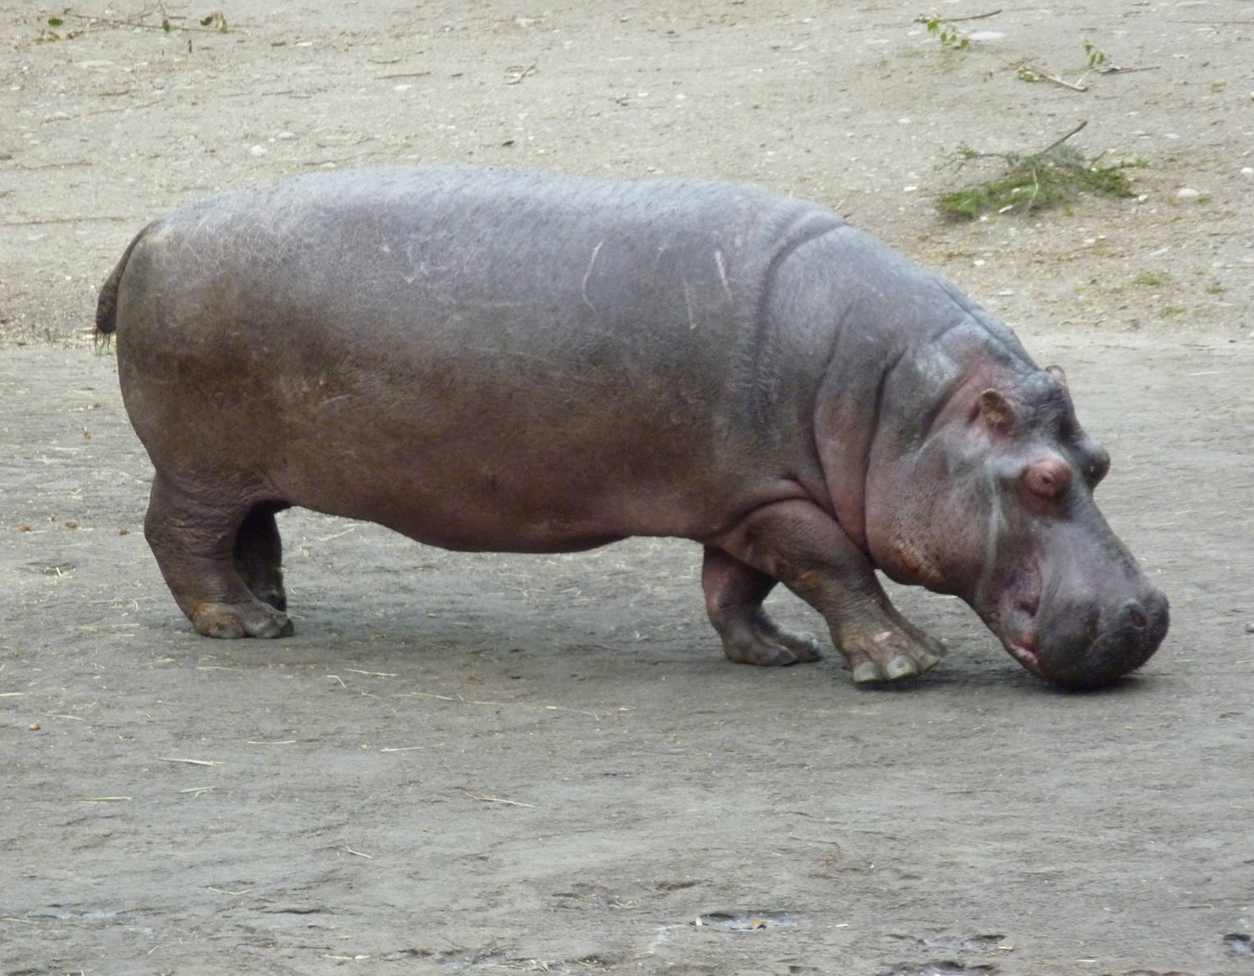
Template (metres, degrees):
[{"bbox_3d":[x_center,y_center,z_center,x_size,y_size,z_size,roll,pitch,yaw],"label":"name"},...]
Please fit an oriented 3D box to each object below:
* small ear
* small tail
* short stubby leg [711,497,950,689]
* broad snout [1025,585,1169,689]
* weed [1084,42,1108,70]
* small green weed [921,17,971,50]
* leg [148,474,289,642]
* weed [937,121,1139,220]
[{"bbox_3d":[1.056,-0.228,32.350,0.100,0.115,0.060,-18,0,-25],"label":"small ear"},{"bbox_3d":[-1.507,-0.601,33.600,0.150,0.360,0.090,4,9,24],"label":"small tail"},{"bbox_3d":[0.580,0.301,32.600,0.600,0.500,0.310,4,9,24],"label":"short stubby leg"},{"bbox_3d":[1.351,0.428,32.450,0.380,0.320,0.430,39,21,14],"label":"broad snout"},{"bbox_3d":[1.889,-1.743,45.500,0.100,0.110,0.085,0,8,0],"label":"weed"},{"bbox_3d":[1.300,-1.854,46.000,0.205,0.125,0.150,0,8,0],"label":"small green weed"},{"bbox_3d":[-1.200,0.201,33.200,0.380,0.460,0.280,4,9,24],"label":"leg"},{"bbox_3d":[1.511,-1.167,41.500,0.740,0.240,0.580,0,8,0],"label":"weed"}]

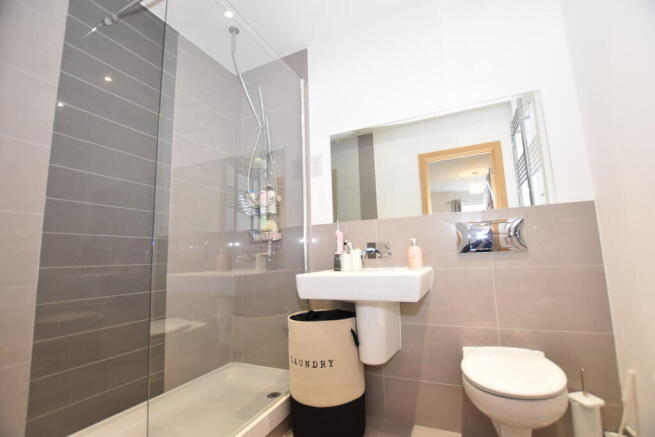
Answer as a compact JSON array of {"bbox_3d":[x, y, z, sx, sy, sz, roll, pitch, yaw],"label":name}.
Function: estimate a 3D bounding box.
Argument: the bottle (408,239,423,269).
[{"bbox_3d":[0.465,0.191,1.450,0.074,0.168,0.074,0,-8,-14],"label":"bottle"}]

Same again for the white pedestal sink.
[{"bbox_3d":[0.220,0.496,1.390,0.600,0.455,0.455,-5,-9,25],"label":"white pedestal sink"}]

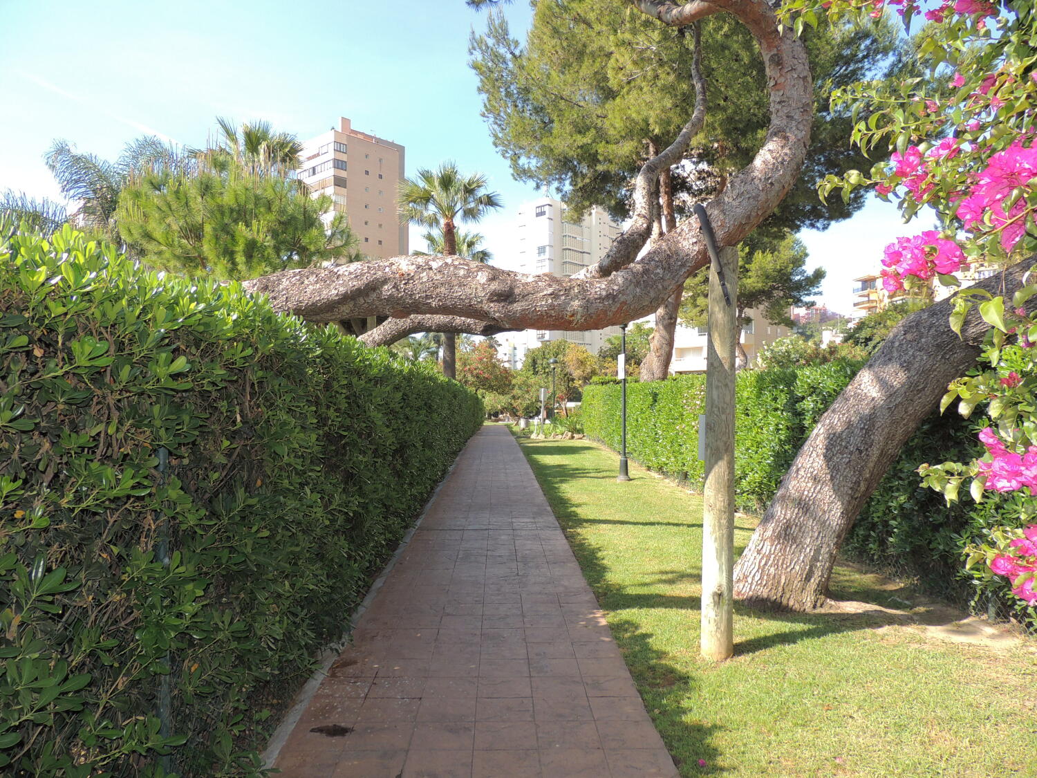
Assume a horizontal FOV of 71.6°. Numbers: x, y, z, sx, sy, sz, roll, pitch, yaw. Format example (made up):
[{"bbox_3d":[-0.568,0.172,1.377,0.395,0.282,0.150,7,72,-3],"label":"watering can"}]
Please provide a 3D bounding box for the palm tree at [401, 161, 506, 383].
[{"bbox_3d":[-2.600,-3.250,27.000,3.950,10.500,3.950,0,-1,0],"label":"palm tree"}]

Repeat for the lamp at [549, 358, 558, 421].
[{"bbox_3d":[1.700,0.280,34.500,0.460,3.500,0.460,0,-1,0],"label":"lamp"}]

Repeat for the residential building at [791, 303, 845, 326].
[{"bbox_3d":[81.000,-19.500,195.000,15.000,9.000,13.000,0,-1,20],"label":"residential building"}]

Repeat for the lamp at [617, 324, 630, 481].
[{"bbox_3d":[2.120,0.090,14.500,0.460,3.500,0.460,0,-1,0],"label":"lamp"}]

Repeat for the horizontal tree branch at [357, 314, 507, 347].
[{"bbox_3d":[-0.620,-0.430,5.250,1.350,0.280,0.280,0,-1,27],"label":"horizontal tree branch"}]

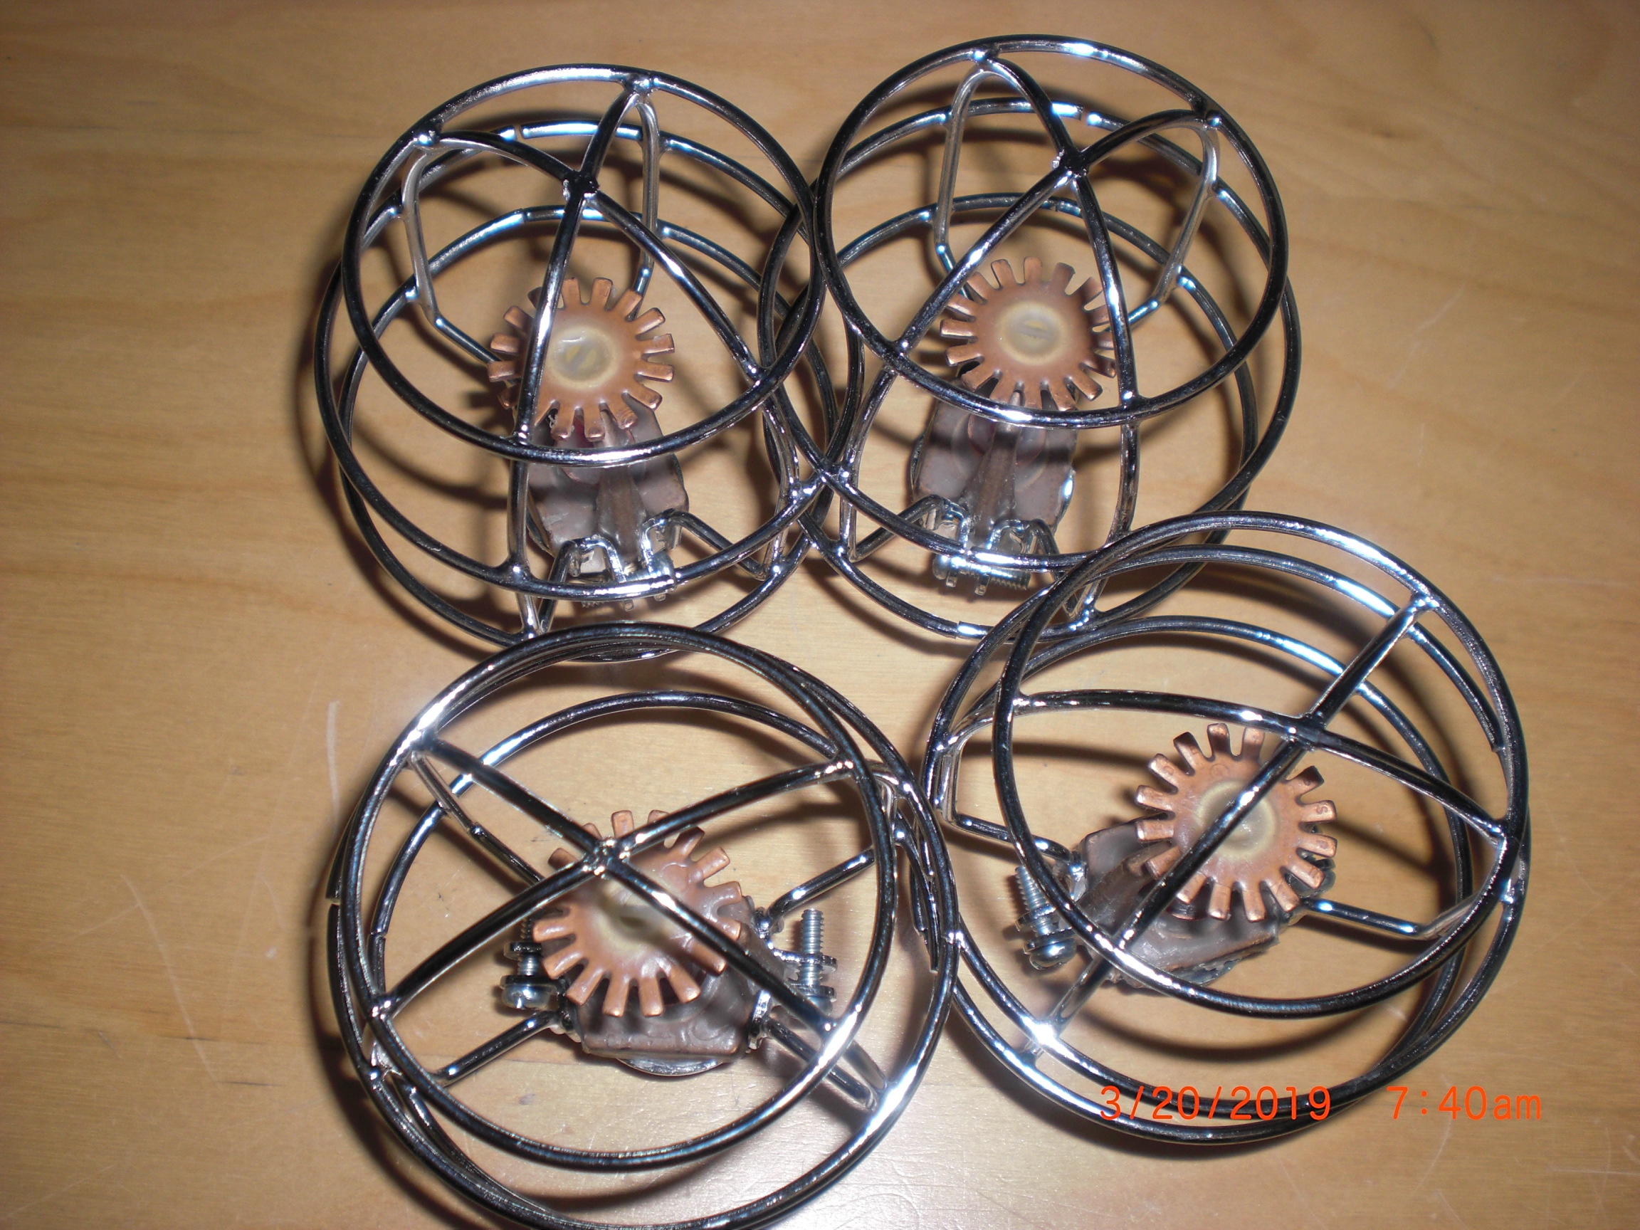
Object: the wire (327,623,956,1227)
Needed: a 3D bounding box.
[{"bbox_3d":[-0.025,0.040,0.243,0.085,0.070,0.085,0,68,0],"label":"wire"}]

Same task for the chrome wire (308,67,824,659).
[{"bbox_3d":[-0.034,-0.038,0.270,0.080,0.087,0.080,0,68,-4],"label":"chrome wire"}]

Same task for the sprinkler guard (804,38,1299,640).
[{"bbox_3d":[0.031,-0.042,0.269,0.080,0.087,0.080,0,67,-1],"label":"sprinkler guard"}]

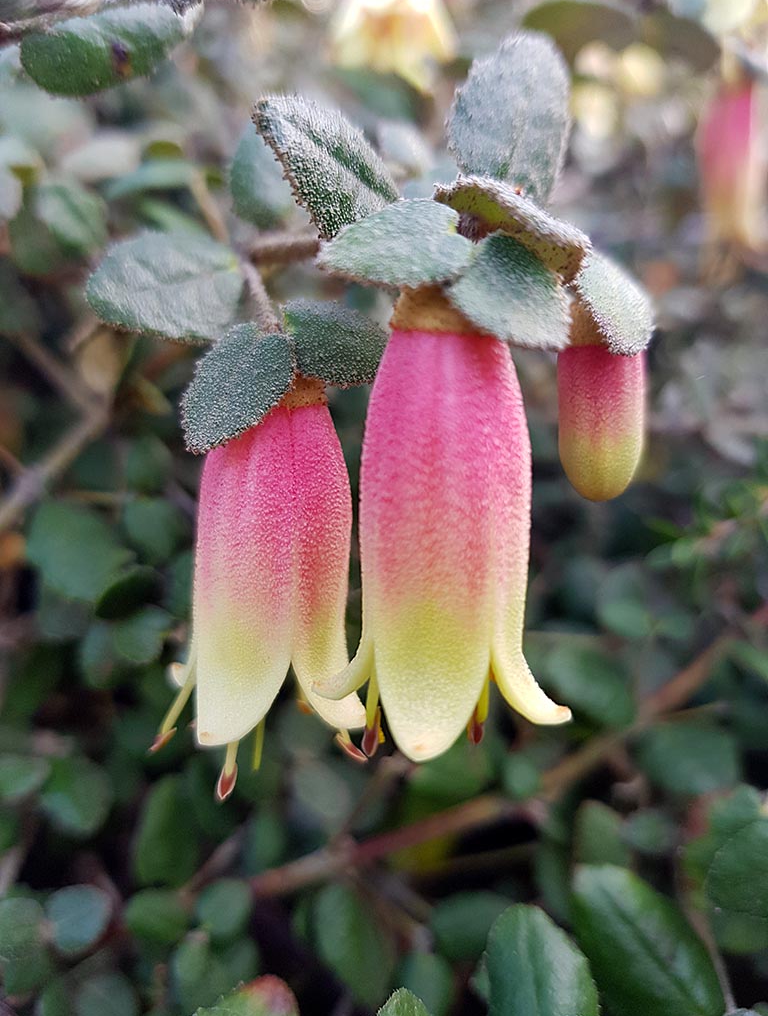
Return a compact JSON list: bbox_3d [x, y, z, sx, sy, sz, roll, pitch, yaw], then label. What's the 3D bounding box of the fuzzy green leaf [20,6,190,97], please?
[{"bbox_3d":[-0.042,-0.068,0.115,0.025,0.012,0.005,-15,6,-1],"label":"fuzzy green leaf"}]

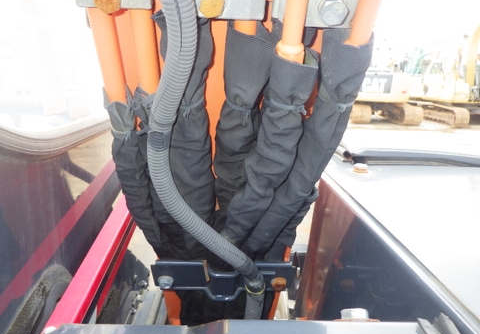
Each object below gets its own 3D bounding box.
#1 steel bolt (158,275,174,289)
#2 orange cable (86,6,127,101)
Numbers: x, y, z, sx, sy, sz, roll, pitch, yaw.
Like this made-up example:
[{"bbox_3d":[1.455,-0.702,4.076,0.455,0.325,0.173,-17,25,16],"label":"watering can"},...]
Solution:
[{"bbox_3d":[-0.173,0.272,0.916,0.037,0.037,0.022,0,49,0],"label":"steel bolt"},{"bbox_3d":[-0.188,-0.157,0.564,0.032,0.159,0.032,3,49,-3],"label":"orange cable"}]

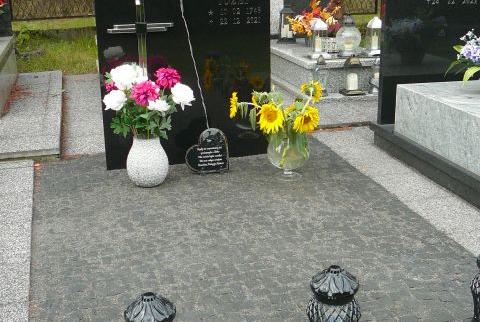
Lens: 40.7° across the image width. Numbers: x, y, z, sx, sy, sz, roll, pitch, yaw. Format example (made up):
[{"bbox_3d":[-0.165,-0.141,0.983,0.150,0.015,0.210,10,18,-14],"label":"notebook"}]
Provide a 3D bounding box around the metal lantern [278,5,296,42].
[{"bbox_3d":[0.457,-1.327,6.274,0.155,0.324,0.155,-6,19,-15],"label":"metal lantern"}]

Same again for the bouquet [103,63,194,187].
[{"bbox_3d":[-0.483,-0.188,3.500,0.478,0.649,0.406,-5,17,-14],"label":"bouquet"}]

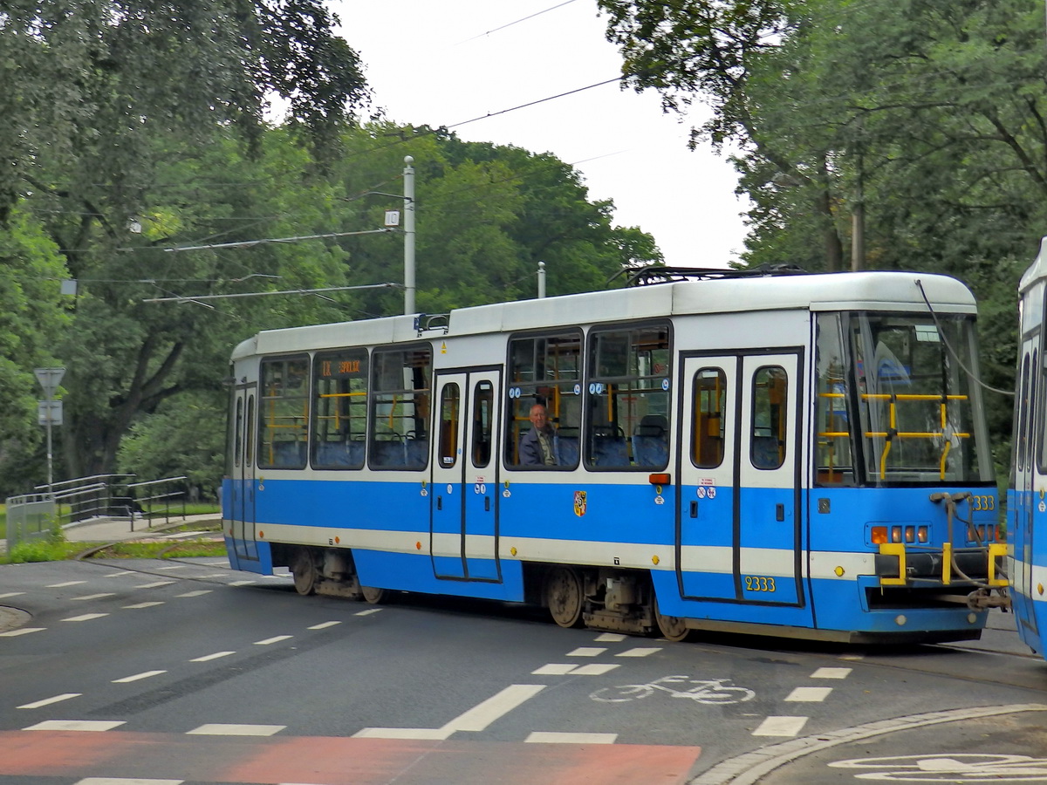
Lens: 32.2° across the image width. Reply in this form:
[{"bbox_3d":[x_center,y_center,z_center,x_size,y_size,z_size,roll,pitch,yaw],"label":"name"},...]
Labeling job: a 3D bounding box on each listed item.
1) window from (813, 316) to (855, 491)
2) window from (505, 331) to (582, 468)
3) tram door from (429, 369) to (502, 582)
[{"bbox_3d":[2.882,0.061,16.831,0.454,1.625,0.113,-2,-3,38],"label":"window"},{"bbox_3d":[0.239,0.091,19.594,0.104,1.531,1.332,2,-3,-37],"label":"window"},{"bbox_3d":[-0.645,0.926,20.691,0.132,2.438,1.332,2,-3,-37],"label":"tram door"}]

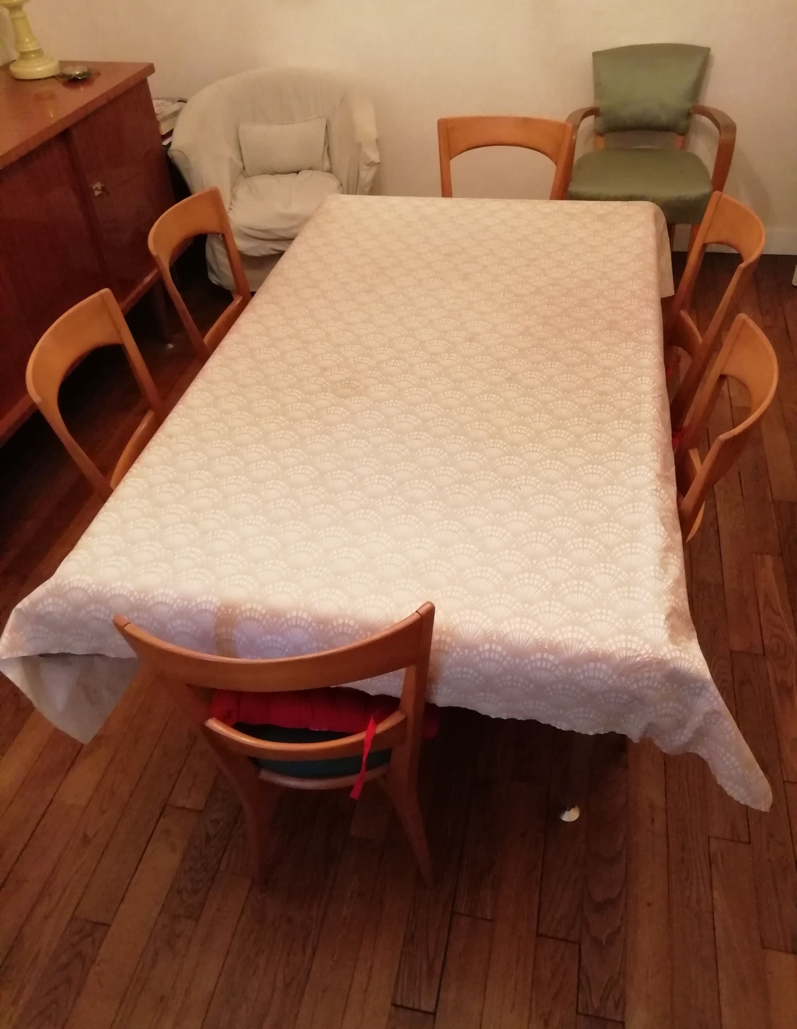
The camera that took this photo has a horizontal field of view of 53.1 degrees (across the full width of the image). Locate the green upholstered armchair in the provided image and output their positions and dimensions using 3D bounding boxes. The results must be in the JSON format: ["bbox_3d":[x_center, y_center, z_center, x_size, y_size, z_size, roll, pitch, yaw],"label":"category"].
[{"bbox_3d":[0.947,-1.312,3.129,0.580,0.840,0.550,6,43,11],"label":"green upholstered armchair"}]

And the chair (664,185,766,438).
[{"bbox_3d":[0.608,-0.364,2.126,0.500,0.820,0.435,4,43,9],"label":"chair"}]

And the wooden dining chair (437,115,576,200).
[{"bbox_3d":[0.304,-0.797,2.631,0.435,0.820,0.500,9,44,14],"label":"wooden dining chair"}]

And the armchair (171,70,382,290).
[{"bbox_3d":[-0.470,-1.407,3.400,0.850,0.780,0.690,-2,42,3],"label":"armchair"}]

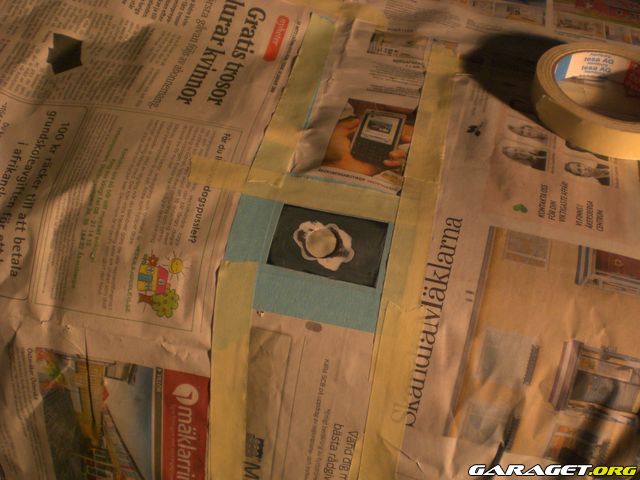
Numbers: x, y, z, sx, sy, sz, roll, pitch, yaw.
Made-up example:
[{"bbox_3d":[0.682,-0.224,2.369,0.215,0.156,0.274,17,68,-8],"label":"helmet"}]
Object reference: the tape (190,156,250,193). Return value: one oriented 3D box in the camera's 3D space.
[{"bbox_3d":[-0.055,-0.036,0.374,0.033,0.002,0.020,11,47,3],"label":"tape"}]

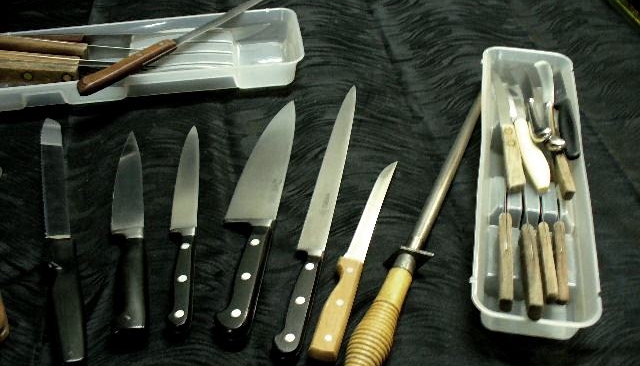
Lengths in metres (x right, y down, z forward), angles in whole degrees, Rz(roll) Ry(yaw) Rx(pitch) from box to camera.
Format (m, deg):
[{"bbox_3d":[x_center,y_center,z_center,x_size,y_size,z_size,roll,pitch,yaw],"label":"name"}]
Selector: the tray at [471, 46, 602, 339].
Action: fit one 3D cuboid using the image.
[{"bbox_3d":[0.201,-0.005,0.663,0.101,0.045,0.355,8,48,7],"label":"tray"}]

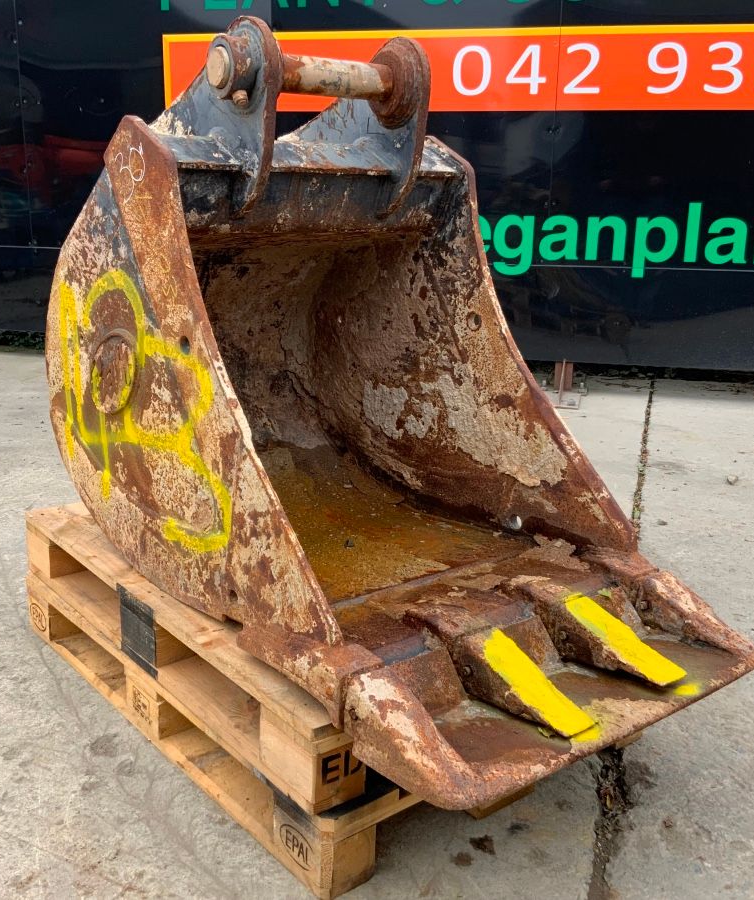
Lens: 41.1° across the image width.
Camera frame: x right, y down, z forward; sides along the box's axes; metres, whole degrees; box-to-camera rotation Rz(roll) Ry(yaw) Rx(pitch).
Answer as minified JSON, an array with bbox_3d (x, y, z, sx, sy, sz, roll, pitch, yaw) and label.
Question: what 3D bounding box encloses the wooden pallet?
[{"bbox_3d":[-0.153,0.365,2.215,0.812,0.287,1.222,-11,20,-38],"label":"wooden pallet"}]

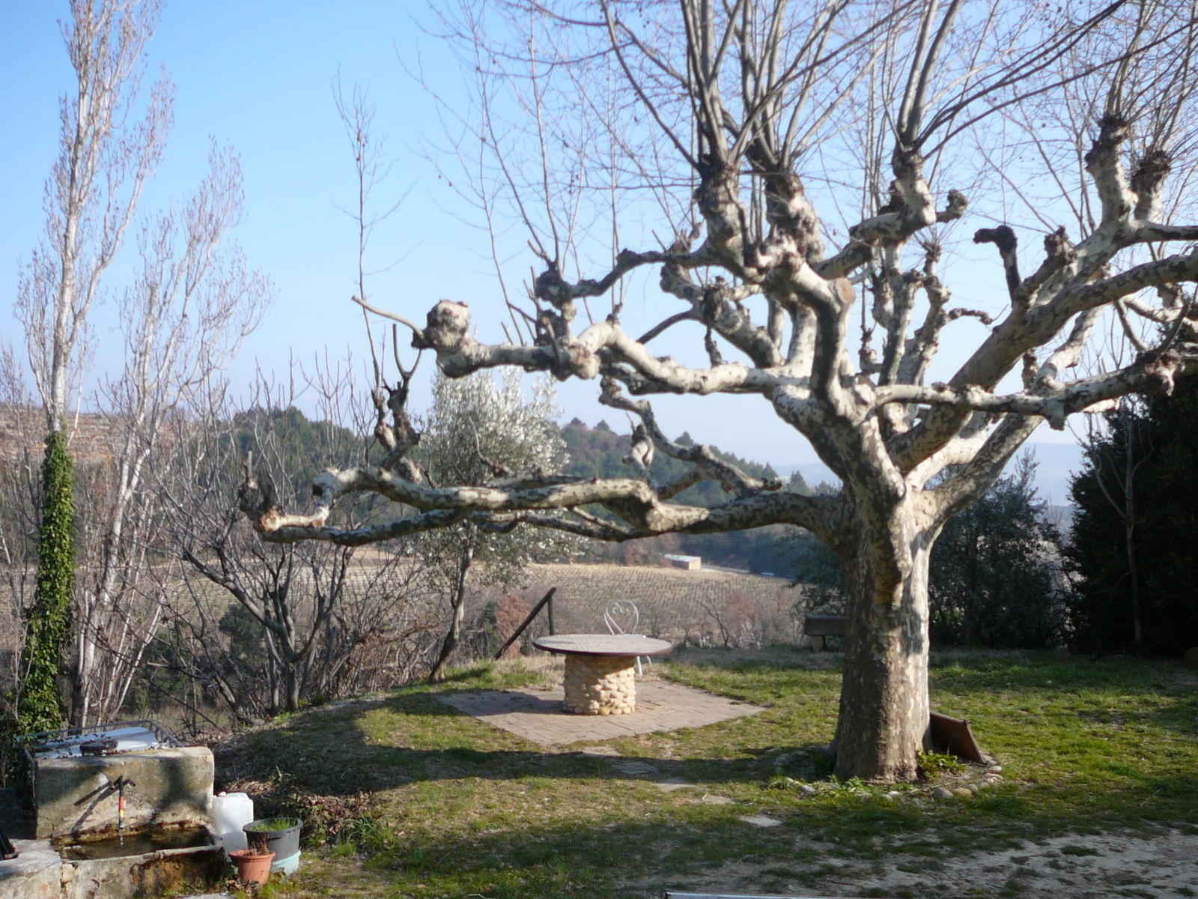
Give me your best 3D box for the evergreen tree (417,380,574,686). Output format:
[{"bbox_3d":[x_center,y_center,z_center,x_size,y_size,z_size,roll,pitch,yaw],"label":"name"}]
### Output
[{"bbox_3d":[-1.286,0.934,15.200,2.000,3.950,2.000,0,-2,0],"label":"evergreen tree"}]

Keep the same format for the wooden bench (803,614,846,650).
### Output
[{"bbox_3d":[4.079,2.930,19.300,1.500,0.580,0.500,0,-2,6],"label":"wooden bench"}]

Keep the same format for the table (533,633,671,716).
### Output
[{"bbox_3d":[0.036,2.492,13.300,1.540,0.730,1.540,0,-2,0],"label":"table"}]

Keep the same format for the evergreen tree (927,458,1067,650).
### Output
[{"bbox_3d":[6.275,1.635,19.500,2.400,3.150,2.300,0,-2,0],"label":"evergreen tree"}]

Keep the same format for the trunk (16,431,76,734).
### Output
[{"bbox_3d":[-6.490,1.651,14.200,0.650,3.800,0.620,0,-2,0],"label":"trunk"}]

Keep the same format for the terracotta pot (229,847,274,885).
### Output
[{"bbox_3d":[-2.124,2.547,7.400,0.275,0.210,0.275,0,-2,0],"label":"terracotta pot"}]

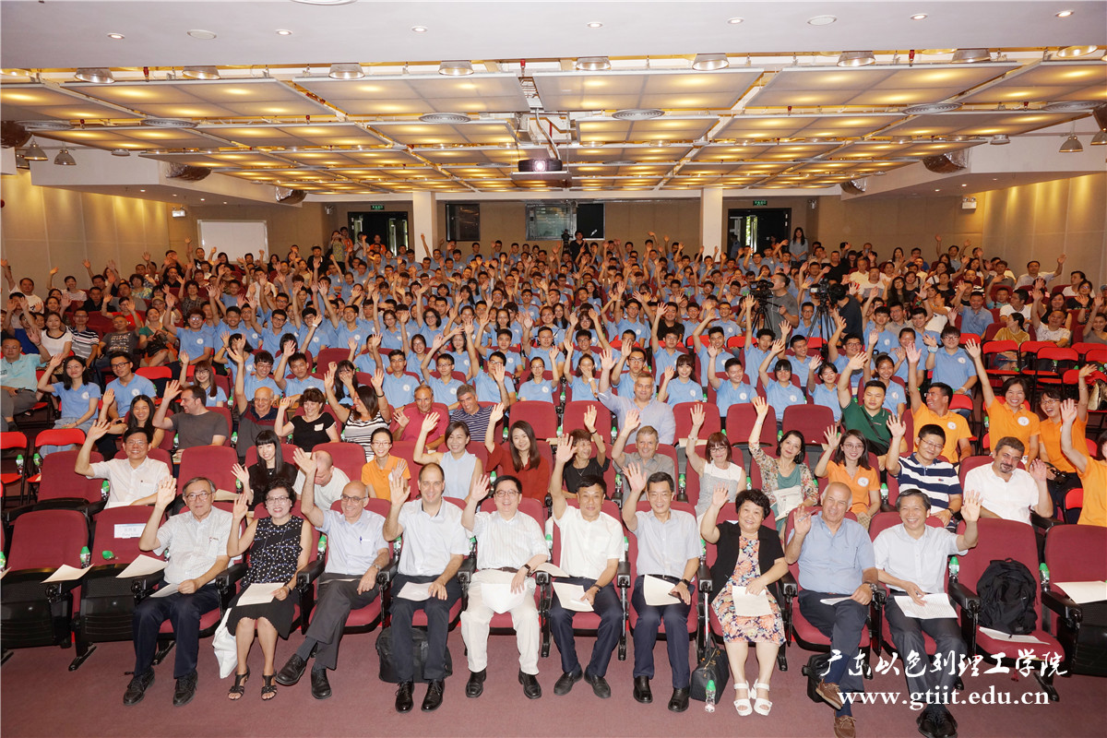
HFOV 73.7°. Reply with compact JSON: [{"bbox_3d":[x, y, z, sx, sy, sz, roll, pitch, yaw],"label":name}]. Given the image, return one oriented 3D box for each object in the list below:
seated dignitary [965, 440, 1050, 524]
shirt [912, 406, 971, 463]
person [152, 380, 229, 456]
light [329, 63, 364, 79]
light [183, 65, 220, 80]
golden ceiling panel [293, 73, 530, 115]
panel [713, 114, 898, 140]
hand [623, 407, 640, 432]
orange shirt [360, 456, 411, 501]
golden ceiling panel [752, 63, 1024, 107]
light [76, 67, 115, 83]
[{"bbox_3d":[3.320,1.136,5.408,0.600,1.200,0.740,2,9,19],"label":"seated dignitary"},{"bbox_3d":[3.493,0.608,6.617,0.520,0.550,0.280,1,9,8],"label":"shirt"},{"bbox_3d":[-3.431,0.775,6.764,0.680,1.280,0.850,-1,8,-2],"label":"person"},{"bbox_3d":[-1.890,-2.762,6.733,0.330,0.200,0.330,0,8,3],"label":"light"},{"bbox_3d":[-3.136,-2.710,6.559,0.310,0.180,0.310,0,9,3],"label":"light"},{"bbox_3d":[-1.434,-3.012,8.113,2.234,0.060,1.696,0,8,3],"label":"golden ceiling panel"},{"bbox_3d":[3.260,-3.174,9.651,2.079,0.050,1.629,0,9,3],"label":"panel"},{"bbox_3d":[0.595,0.389,5.601,0.110,0.185,0.060,19,12,-2],"label":"hand"},{"bbox_3d":[-1.438,0.984,6.285,0.420,0.500,0.280,0,8,3],"label":"orange shirt"},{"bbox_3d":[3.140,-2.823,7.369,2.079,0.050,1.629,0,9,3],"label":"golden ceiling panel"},{"bbox_3d":[-4.142,-2.695,6.649,0.310,0.160,0.310,0,9,3],"label":"light"}]

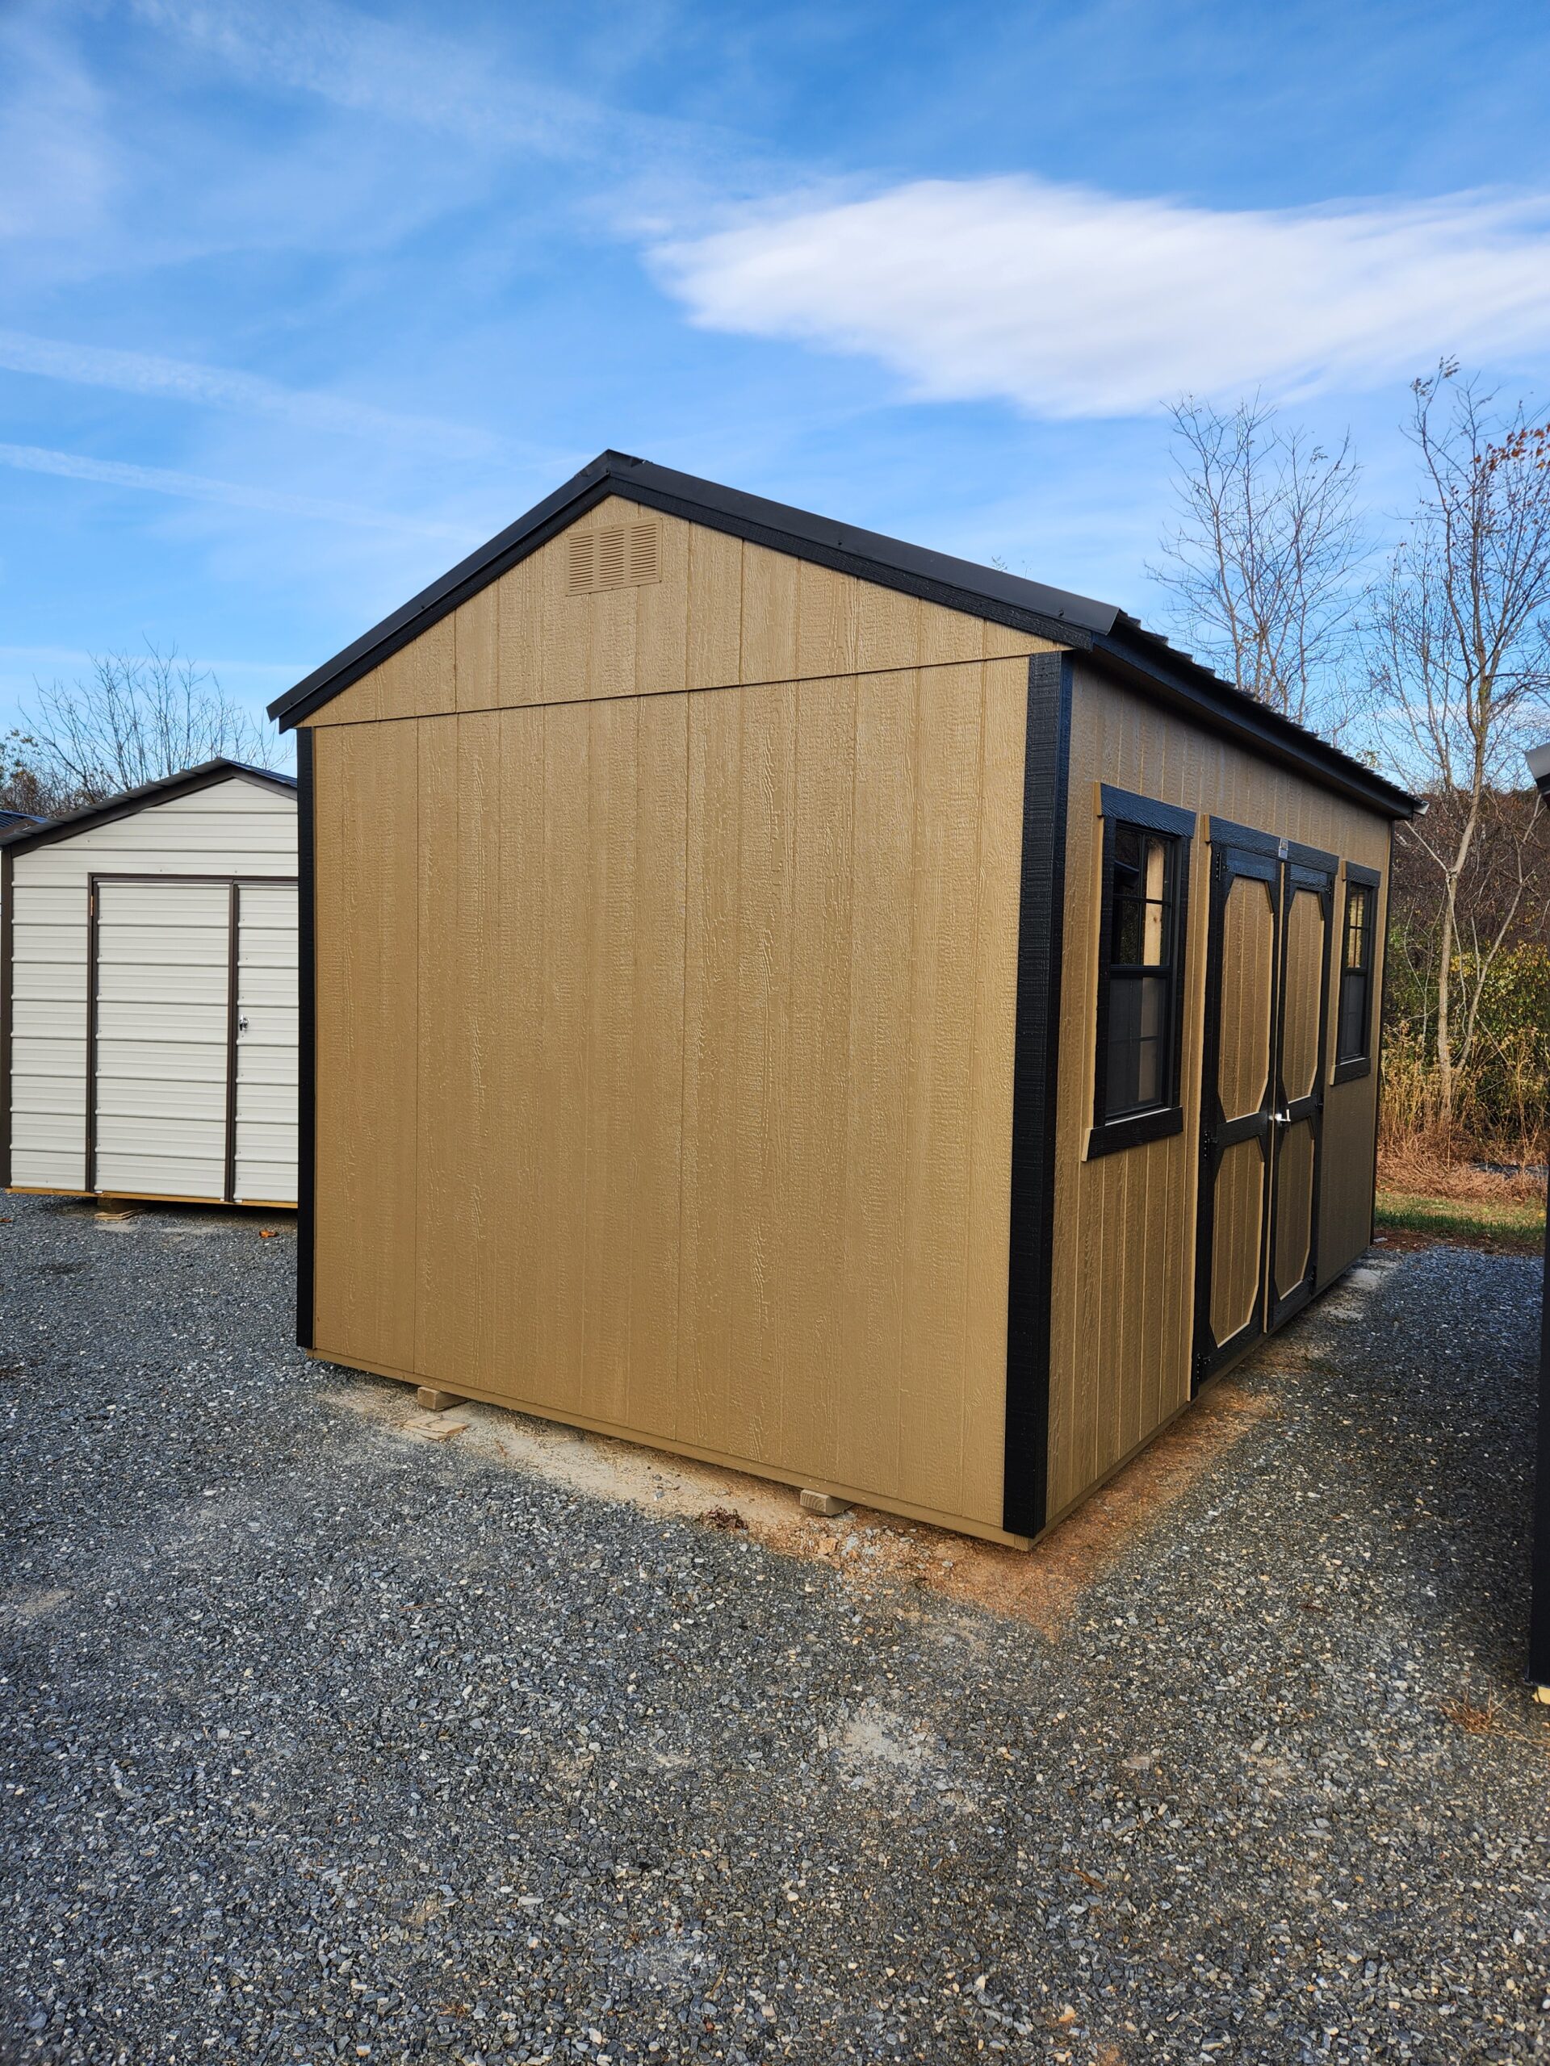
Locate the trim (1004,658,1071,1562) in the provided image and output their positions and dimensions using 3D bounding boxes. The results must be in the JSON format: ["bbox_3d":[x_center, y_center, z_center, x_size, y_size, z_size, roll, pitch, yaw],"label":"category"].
[{"bbox_3d":[0.714,0.182,3.718,0.090,2.382,0.087,3,4,33],"label":"trim"}]

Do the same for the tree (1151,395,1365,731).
[{"bbox_3d":[5.344,-3.125,15.718,2.600,8.180,2.500,3,4,33],"label":"tree"}]

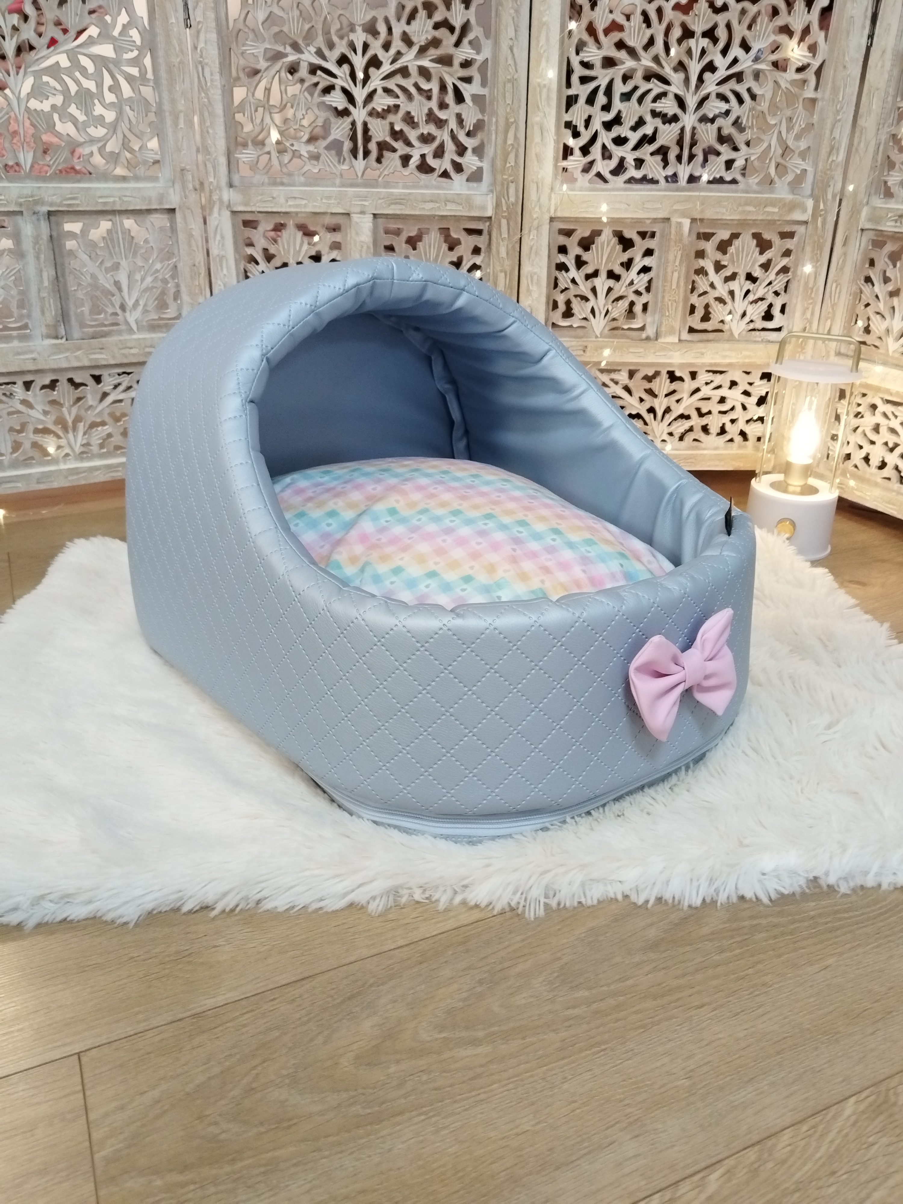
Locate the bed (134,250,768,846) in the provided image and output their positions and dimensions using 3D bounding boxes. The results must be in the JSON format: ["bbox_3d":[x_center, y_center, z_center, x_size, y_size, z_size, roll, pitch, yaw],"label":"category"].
[{"bbox_3d":[0.033,-0.106,0.828,0.483,0.377,0.491,-18,30,-37],"label":"bed"}]

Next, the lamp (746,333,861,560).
[{"bbox_3d":[0.484,-0.215,1.246,0.119,0.290,0.119,11,25,23],"label":"lamp"}]

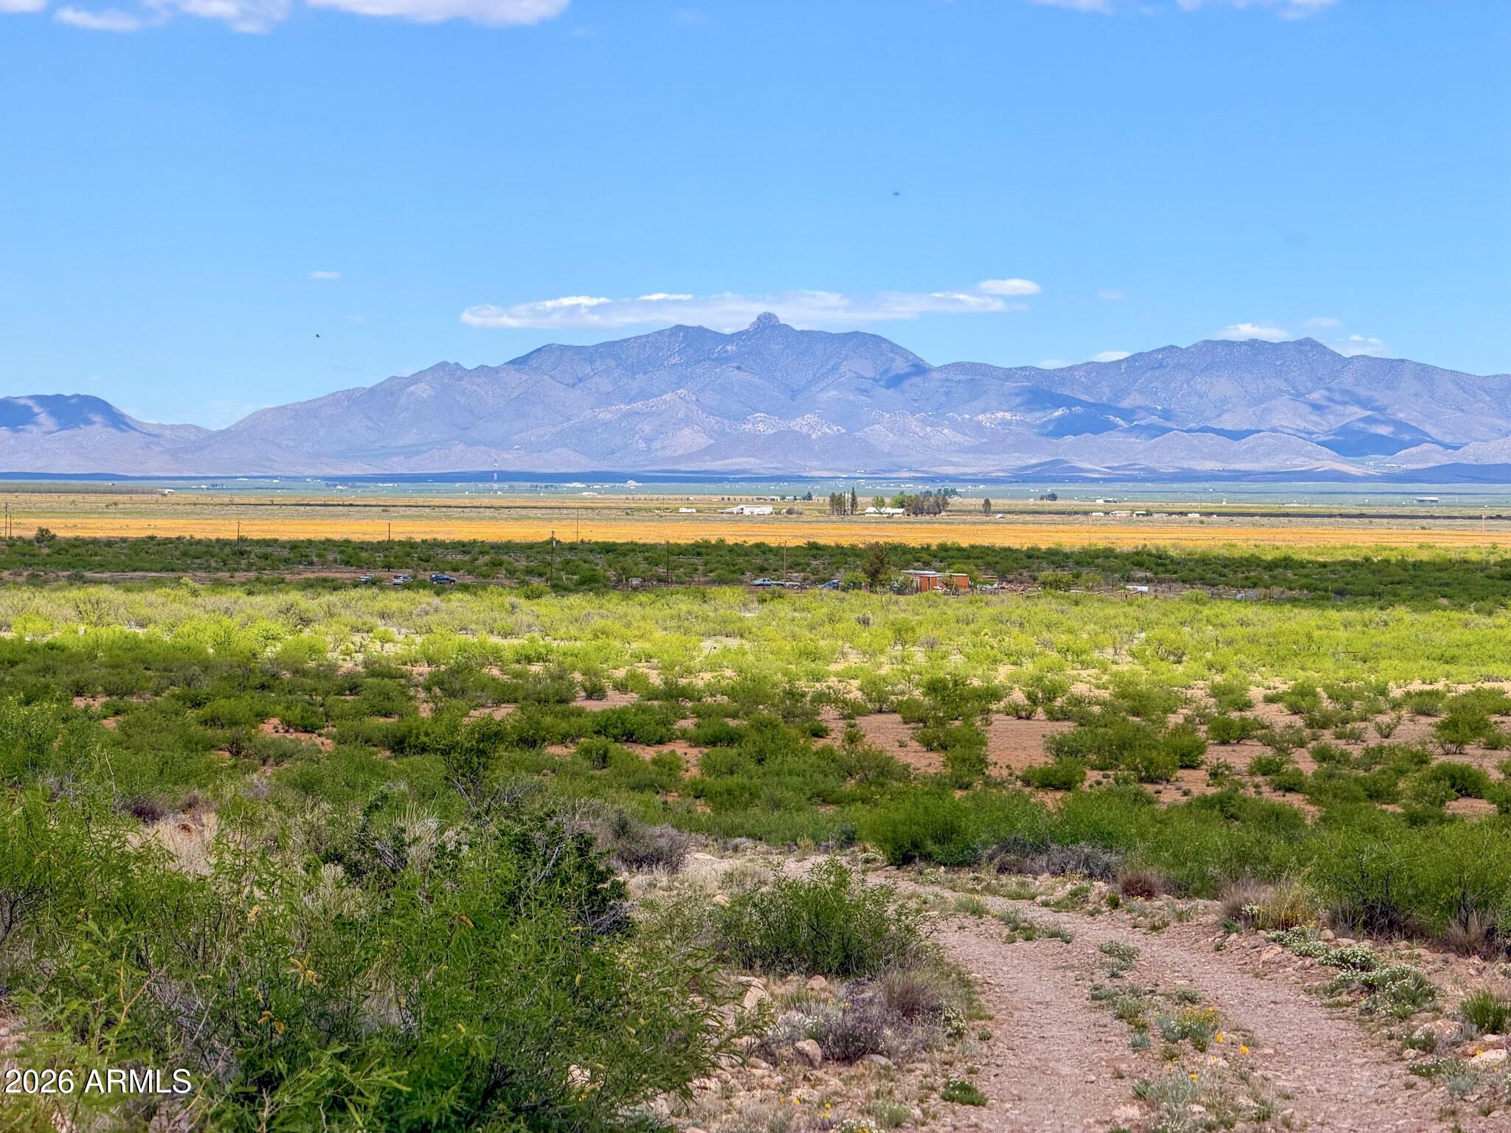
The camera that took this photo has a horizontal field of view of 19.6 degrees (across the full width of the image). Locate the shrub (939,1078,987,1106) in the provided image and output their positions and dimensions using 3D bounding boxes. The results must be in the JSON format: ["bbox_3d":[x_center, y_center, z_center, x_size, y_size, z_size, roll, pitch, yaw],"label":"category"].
[{"bbox_3d":[1.241,3.125,26.000,0.280,0.140,0.260,0,1,0],"label":"shrub"}]

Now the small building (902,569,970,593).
[{"bbox_3d":[28.952,2.373,702.000,9.400,3.600,5.800,-1,1,-22],"label":"small building"}]

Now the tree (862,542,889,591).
[{"bbox_3d":[19.447,0.000,705.000,4.300,7.700,4.300,0,1,0],"label":"tree"}]

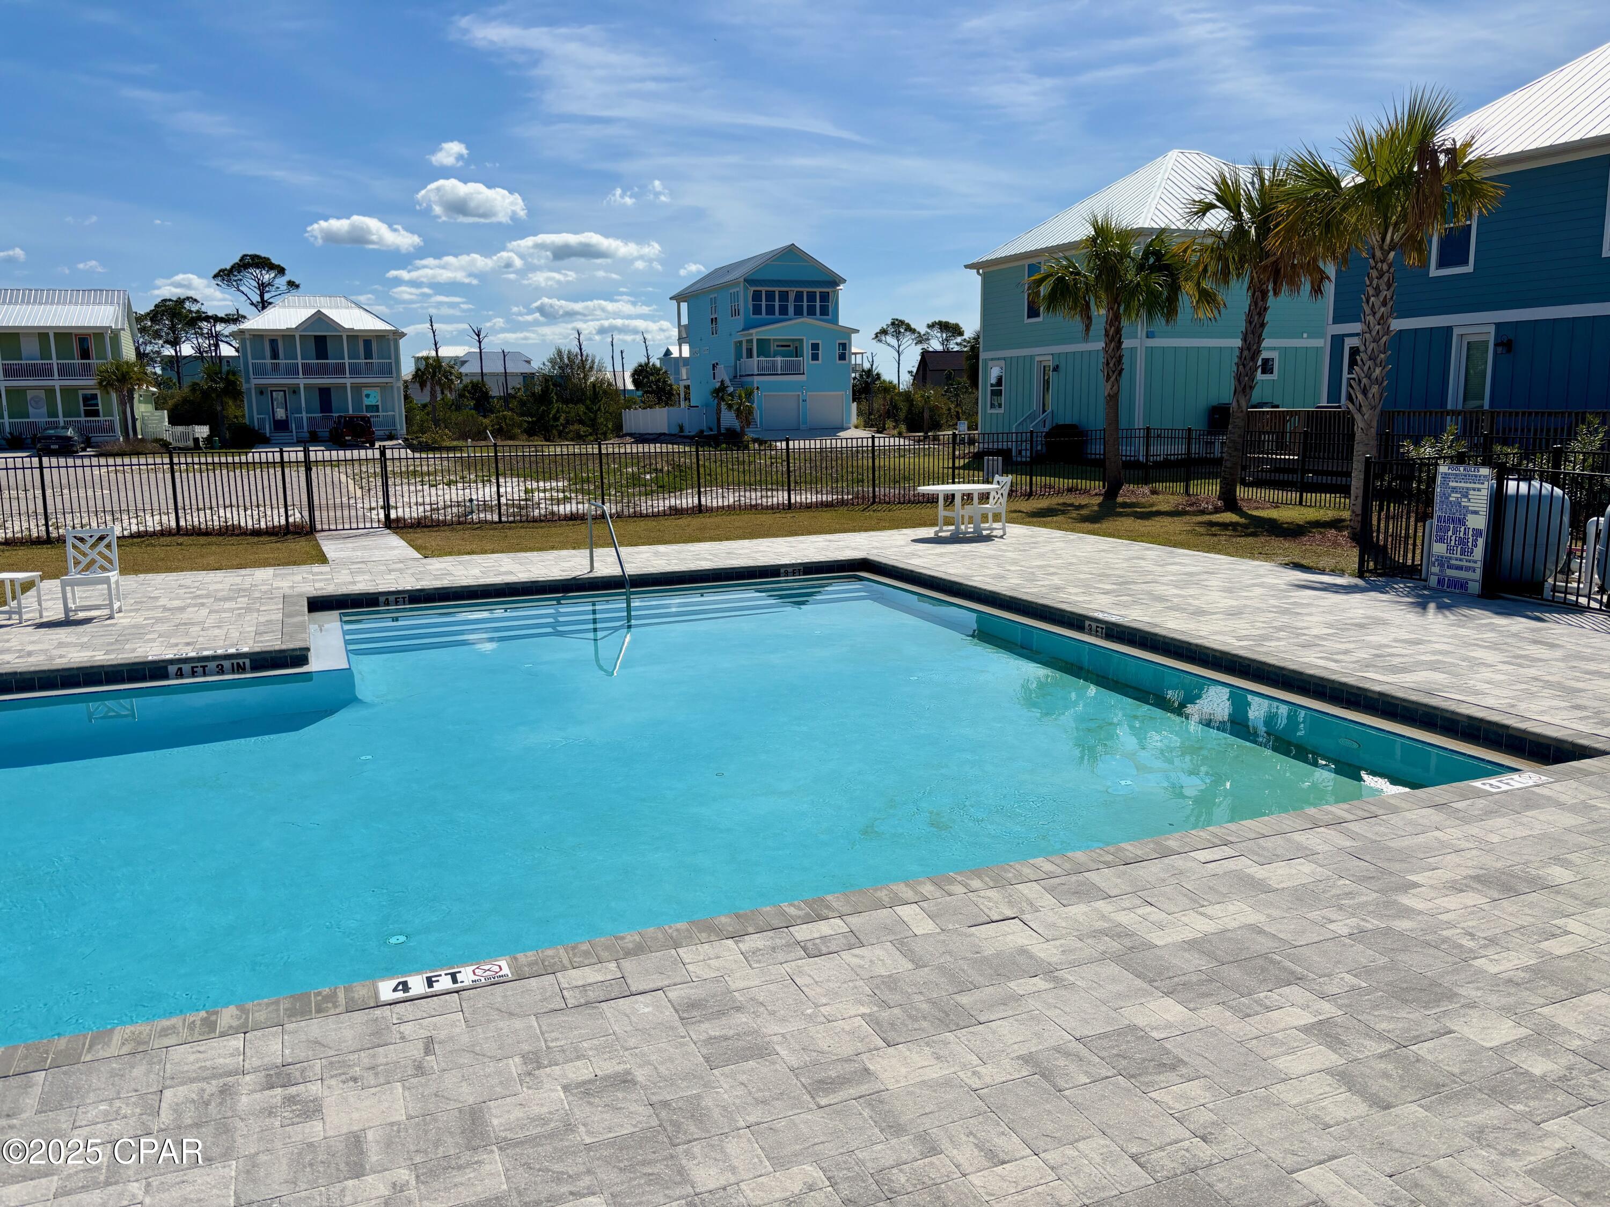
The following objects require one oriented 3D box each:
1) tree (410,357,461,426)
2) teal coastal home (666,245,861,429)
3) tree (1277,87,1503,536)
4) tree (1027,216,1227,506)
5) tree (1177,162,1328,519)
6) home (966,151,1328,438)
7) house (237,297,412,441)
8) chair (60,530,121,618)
[{"bbox_3d":[-23.747,-13.421,77.788,3.236,4.857,3.236,-5,10,-22],"label":"tree"},{"bbox_3d":[-3.506,-19.780,91.713,8.505,12.758,19.425,-5,10,-21],"label":"teal coastal home"},{"bbox_3d":[8.370,-4.102,17.296,3.238,6.255,3.238,-5,10,-22],"label":"tree"},{"bbox_3d":[6.449,-4.937,24.415,3.886,5.633,3.886,-5,10,-22],"label":"tree"},{"bbox_3d":[8.177,-4.797,21.783,2.787,6.159,2.787,-5,10,-22],"label":"tree"},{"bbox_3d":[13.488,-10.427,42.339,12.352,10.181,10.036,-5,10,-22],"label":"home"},{"bbox_3d":[-30.796,-15.145,77.311,10.152,9.078,11.173,-5,10,-21],"label":"house"},{"bbox_3d":[-7.396,-0.308,12.516,0.460,0.900,0.520,-5,10,-20],"label":"chair"}]

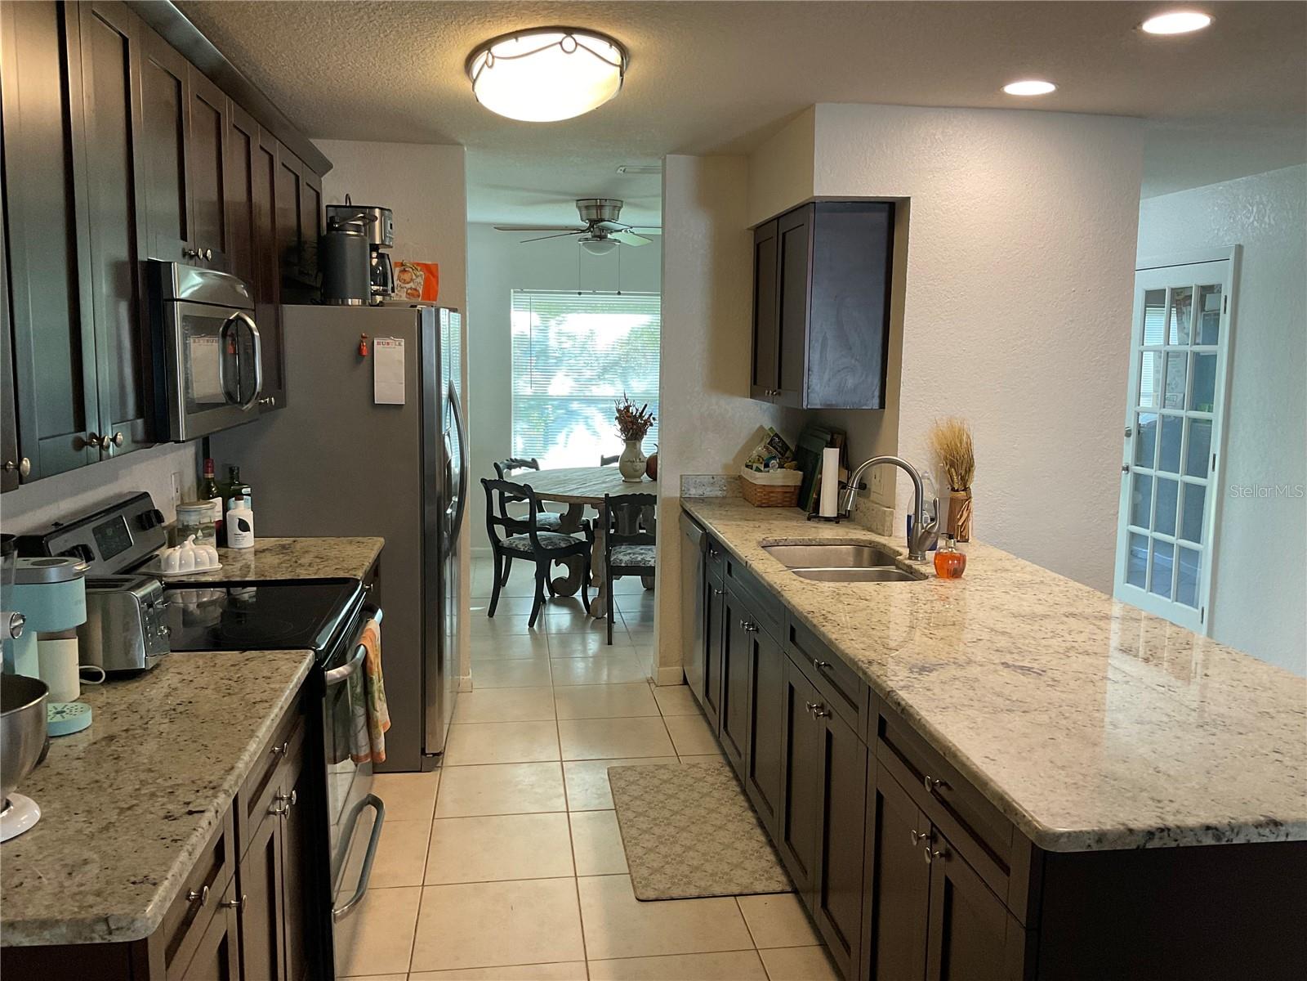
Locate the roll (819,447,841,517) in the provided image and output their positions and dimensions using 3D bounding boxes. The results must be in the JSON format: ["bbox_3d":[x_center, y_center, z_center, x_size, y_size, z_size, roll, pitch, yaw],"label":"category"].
[{"bbox_3d":[0.717,-0.034,4.458,0.072,0.278,0.072,1,8,0],"label":"roll"}]

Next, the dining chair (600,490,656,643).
[{"bbox_3d":[-0.027,0.393,6.063,0.440,0.820,0.500,1,7,-1],"label":"dining chair"}]

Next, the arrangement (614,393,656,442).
[{"bbox_3d":[-0.115,-0.445,6.824,0.255,0.310,0.250,0,7,-7],"label":"arrangement"}]

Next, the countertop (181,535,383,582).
[{"bbox_3d":[-1.234,0.244,3.570,0.640,0.040,0.745,0,7,-7],"label":"countertop"}]

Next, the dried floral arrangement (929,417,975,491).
[{"bbox_3d":[1.109,-0.120,4.066,0.160,0.285,0.155,0,7,-7],"label":"dried floral arrangement"}]

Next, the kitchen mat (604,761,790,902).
[{"bbox_3d":[0.145,1.130,3.725,0.512,0.012,1.003,0,8,-7],"label":"kitchen mat"}]

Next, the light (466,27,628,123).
[{"bbox_3d":[-0.301,-1.177,3.123,0.464,0.161,0.464,0,8,-7],"label":"light"}]

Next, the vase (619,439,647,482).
[{"bbox_3d":[-0.127,-0.187,6.768,0.161,0.259,0.161,0,8,-7],"label":"vase"}]

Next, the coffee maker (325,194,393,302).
[{"bbox_3d":[-1.121,-0.888,4.194,0.231,0.376,0.191,0,8,-3],"label":"coffee maker"}]

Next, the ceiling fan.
[{"bbox_3d":[-0.319,-1.565,6.533,1.324,0.311,1.324,0,8,-7],"label":"ceiling fan"}]

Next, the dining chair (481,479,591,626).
[{"bbox_3d":[-0.680,0.330,6.517,0.452,0.827,0.512,6,10,37],"label":"dining chair"}]

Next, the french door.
[{"bbox_3d":[2.727,-0.169,5.816,0.070,2.060,0.880,0,7,-7],"label":"french door"}]

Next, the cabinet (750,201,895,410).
[{"bbox_3d":[0.679,-0.757,4.622,0.313,0.773,0.970,0,7,-7],"label":"cabinet"}]

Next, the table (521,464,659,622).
[{"bbox_3d":[-0.135,0.321,6.837,1.565,0.768,1.565,0,8,-7],"label":"table"}]

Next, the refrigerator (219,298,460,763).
[{"bbox_3d":[-1.195,0.133,4.410,0.875,1.735,0.914,0,7,-7],"label":"refrigerator"}]

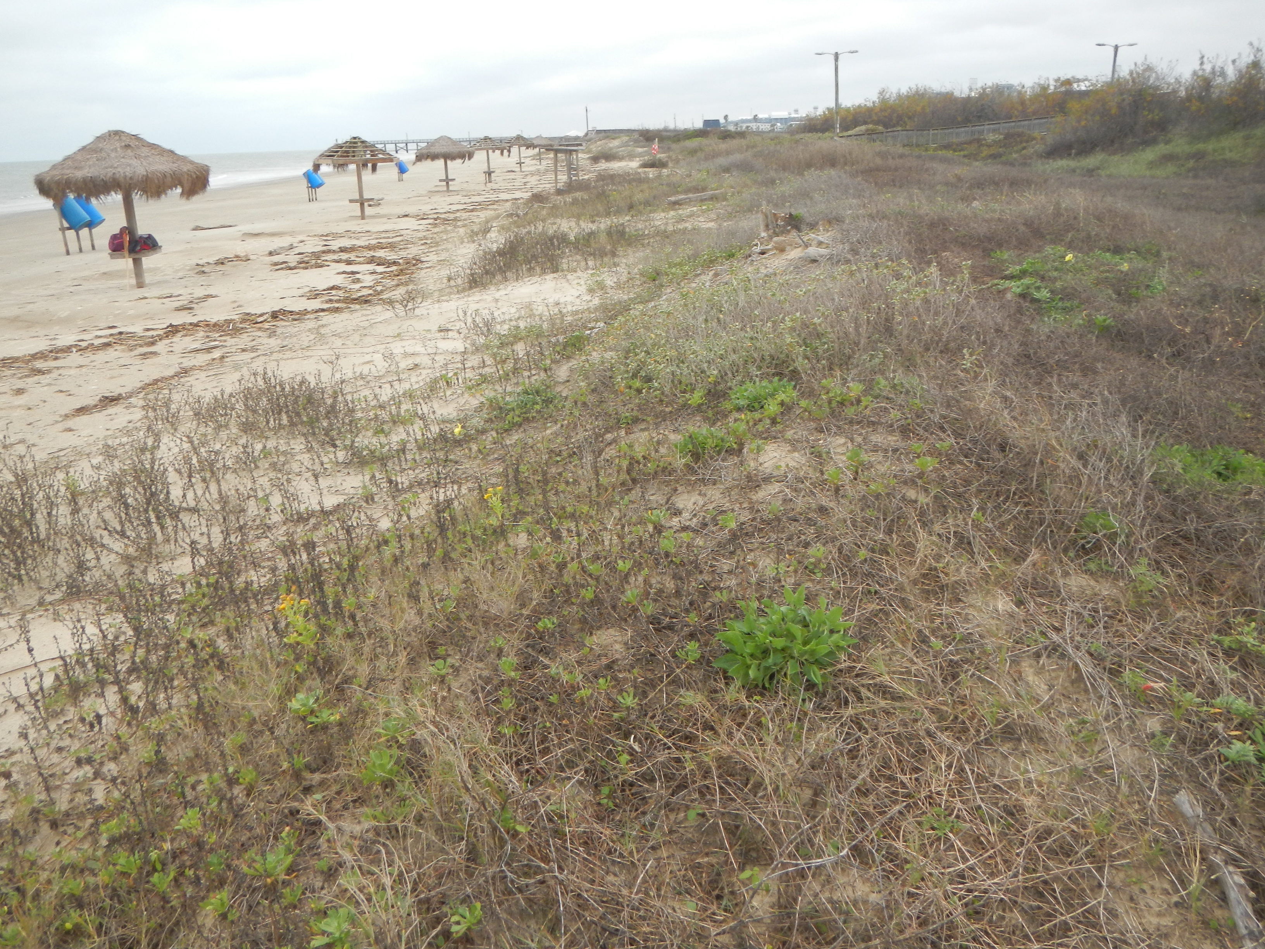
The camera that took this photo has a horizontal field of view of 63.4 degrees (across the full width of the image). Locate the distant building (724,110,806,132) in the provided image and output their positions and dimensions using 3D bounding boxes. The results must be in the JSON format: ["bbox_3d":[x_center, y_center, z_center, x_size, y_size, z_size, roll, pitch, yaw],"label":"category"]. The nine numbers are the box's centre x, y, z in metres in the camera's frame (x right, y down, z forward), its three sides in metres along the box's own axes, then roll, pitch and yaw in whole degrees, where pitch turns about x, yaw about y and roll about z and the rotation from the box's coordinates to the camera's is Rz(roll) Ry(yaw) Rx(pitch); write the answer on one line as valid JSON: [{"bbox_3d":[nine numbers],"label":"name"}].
[{"bbox_3d":[77.072,-207.166,600.000,50.000,14.500,30.000,-2,18,0],"label":"distant building"}]

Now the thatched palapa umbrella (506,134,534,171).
[{"bbox_3d":[-10.313,-29.422,93.872,3.000,3.268,3.000,-2,18,0],"label":"thatched palapa umbrella"}]

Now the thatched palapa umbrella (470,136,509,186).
[{"bbox_3d":[-10.232,-22.411,72.921,3.350,3.183,3.350,-2,18,0],"label":"thatched palapa umbrella"}]

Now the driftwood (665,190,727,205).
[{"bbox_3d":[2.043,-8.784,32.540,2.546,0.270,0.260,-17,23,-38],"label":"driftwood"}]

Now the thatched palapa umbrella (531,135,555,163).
[{"bbox_3d":[-10.952,-38.062,120.118,3.200,3.287,3.200,-2,18,0],"label":"thatched palapa umbrella"}]

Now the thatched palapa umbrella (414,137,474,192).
[{"bbox_3d":[-11.168,-18.545,61.183,3.600,3.206,3.600,-2,18,0],"label":"thatched palapa umbrella"}]

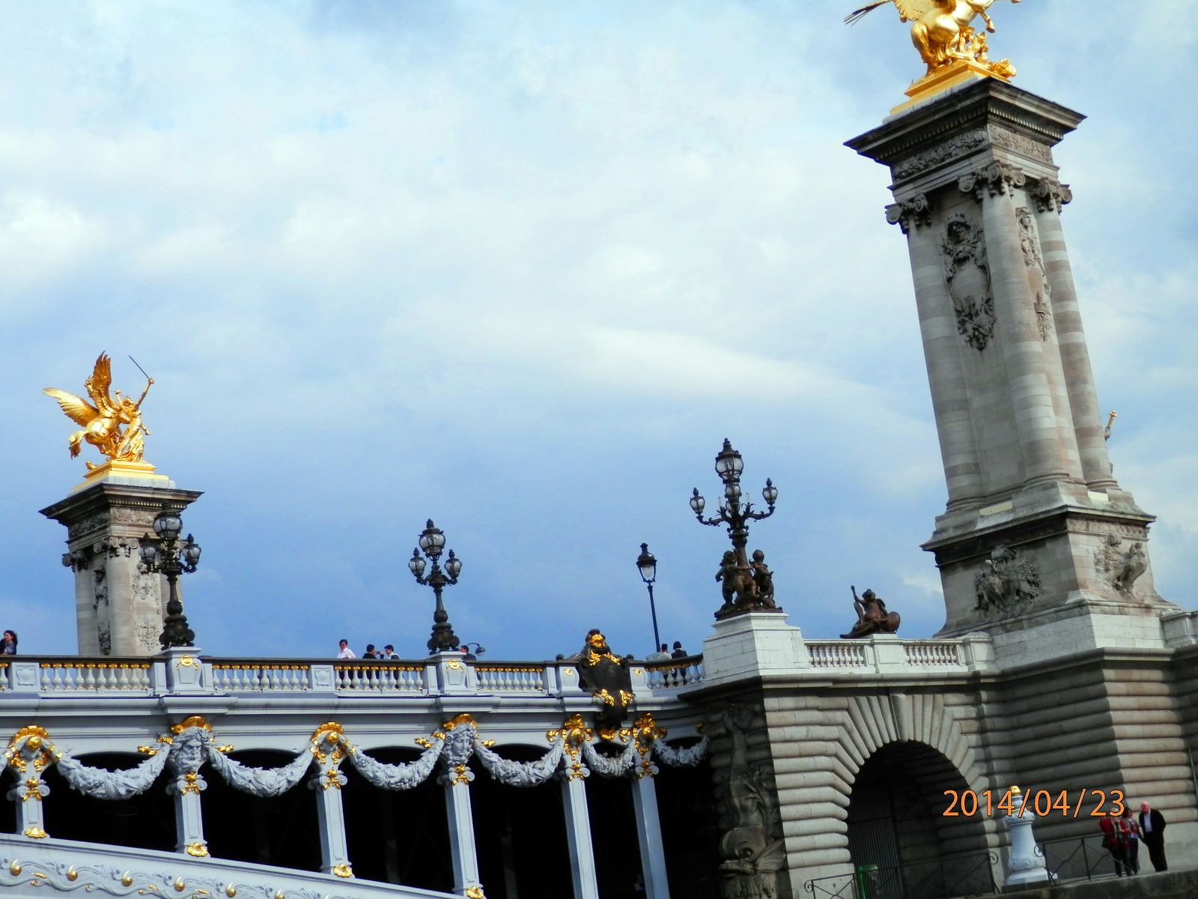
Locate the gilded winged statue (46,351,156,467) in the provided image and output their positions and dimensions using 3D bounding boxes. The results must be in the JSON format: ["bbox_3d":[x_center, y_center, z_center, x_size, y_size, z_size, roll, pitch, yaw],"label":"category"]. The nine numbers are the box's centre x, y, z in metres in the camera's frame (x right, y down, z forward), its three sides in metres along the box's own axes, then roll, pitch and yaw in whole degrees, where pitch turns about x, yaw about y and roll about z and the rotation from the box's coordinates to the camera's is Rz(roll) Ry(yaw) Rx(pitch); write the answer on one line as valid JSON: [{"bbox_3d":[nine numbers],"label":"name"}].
[{"bbox_3d":[-24.294,-1.530,91.908,4.200,6.100,3.400,7,-20,-45],"label":"gilded winged statue"}]

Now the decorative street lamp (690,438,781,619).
[{"bbox_3d":[3.544,2.058,49.624,1.800,4.850,1.800,7,-20,-45],"label":"decorative street lamp"}]

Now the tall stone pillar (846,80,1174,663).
[{"bbox_3d":[12.491,-1.789,56.405,5.450,16.900,5.450,7,-20,-45],"label":"tall stone pillar"}]

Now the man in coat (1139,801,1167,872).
[{"bbox_3d":[13.810,9.642,46.302,0.420,1.740,0.550,5,-18,-40],"label":"man in coat"}]

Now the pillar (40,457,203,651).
[{"bbox_3d":[-22.159,10.267,89.084,5.500,17.600,5.500,7,-20,-45],"label":"pillar"}]

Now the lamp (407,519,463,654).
[{"bbox_3d":[-3.822,3.240,44.422,1.450,3.150,0.800,7,-20,-45],"label":"lamp"}]

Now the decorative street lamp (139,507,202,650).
[{"bbox_3d":[-8.935,2.661,39.258,1.420,3.080,0.800,7,-20,-45],"label":"decorative street lamp"}]

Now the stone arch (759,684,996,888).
[{"bbox_3d":[7.219,9.472,50.532,9.900,5.600,2.000,7,-20,-45],"label":"stone arch"}]

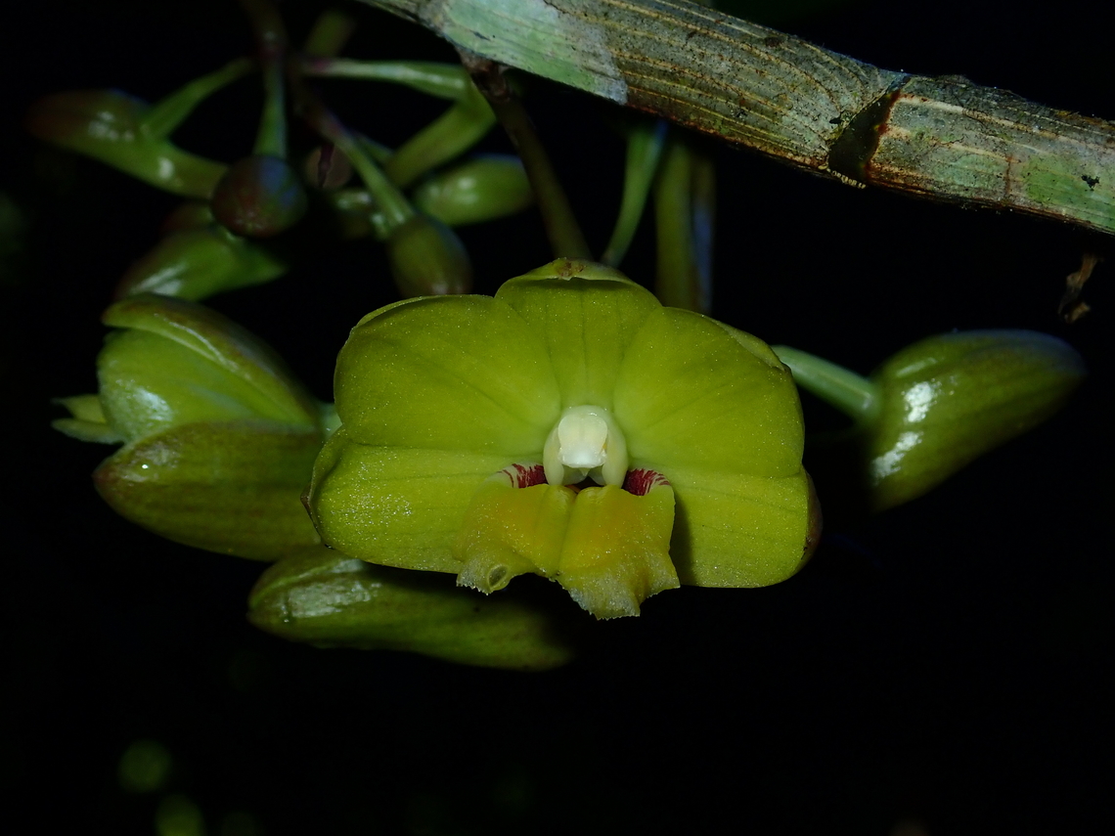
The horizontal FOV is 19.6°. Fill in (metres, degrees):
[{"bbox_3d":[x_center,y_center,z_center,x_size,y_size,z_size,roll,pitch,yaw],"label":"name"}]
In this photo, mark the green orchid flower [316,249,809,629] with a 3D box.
[{"bbox_3d":[0.000,0.001,0.168,0.026,0.018,0.015,0,5,6],"label":"green orchid flower"}]

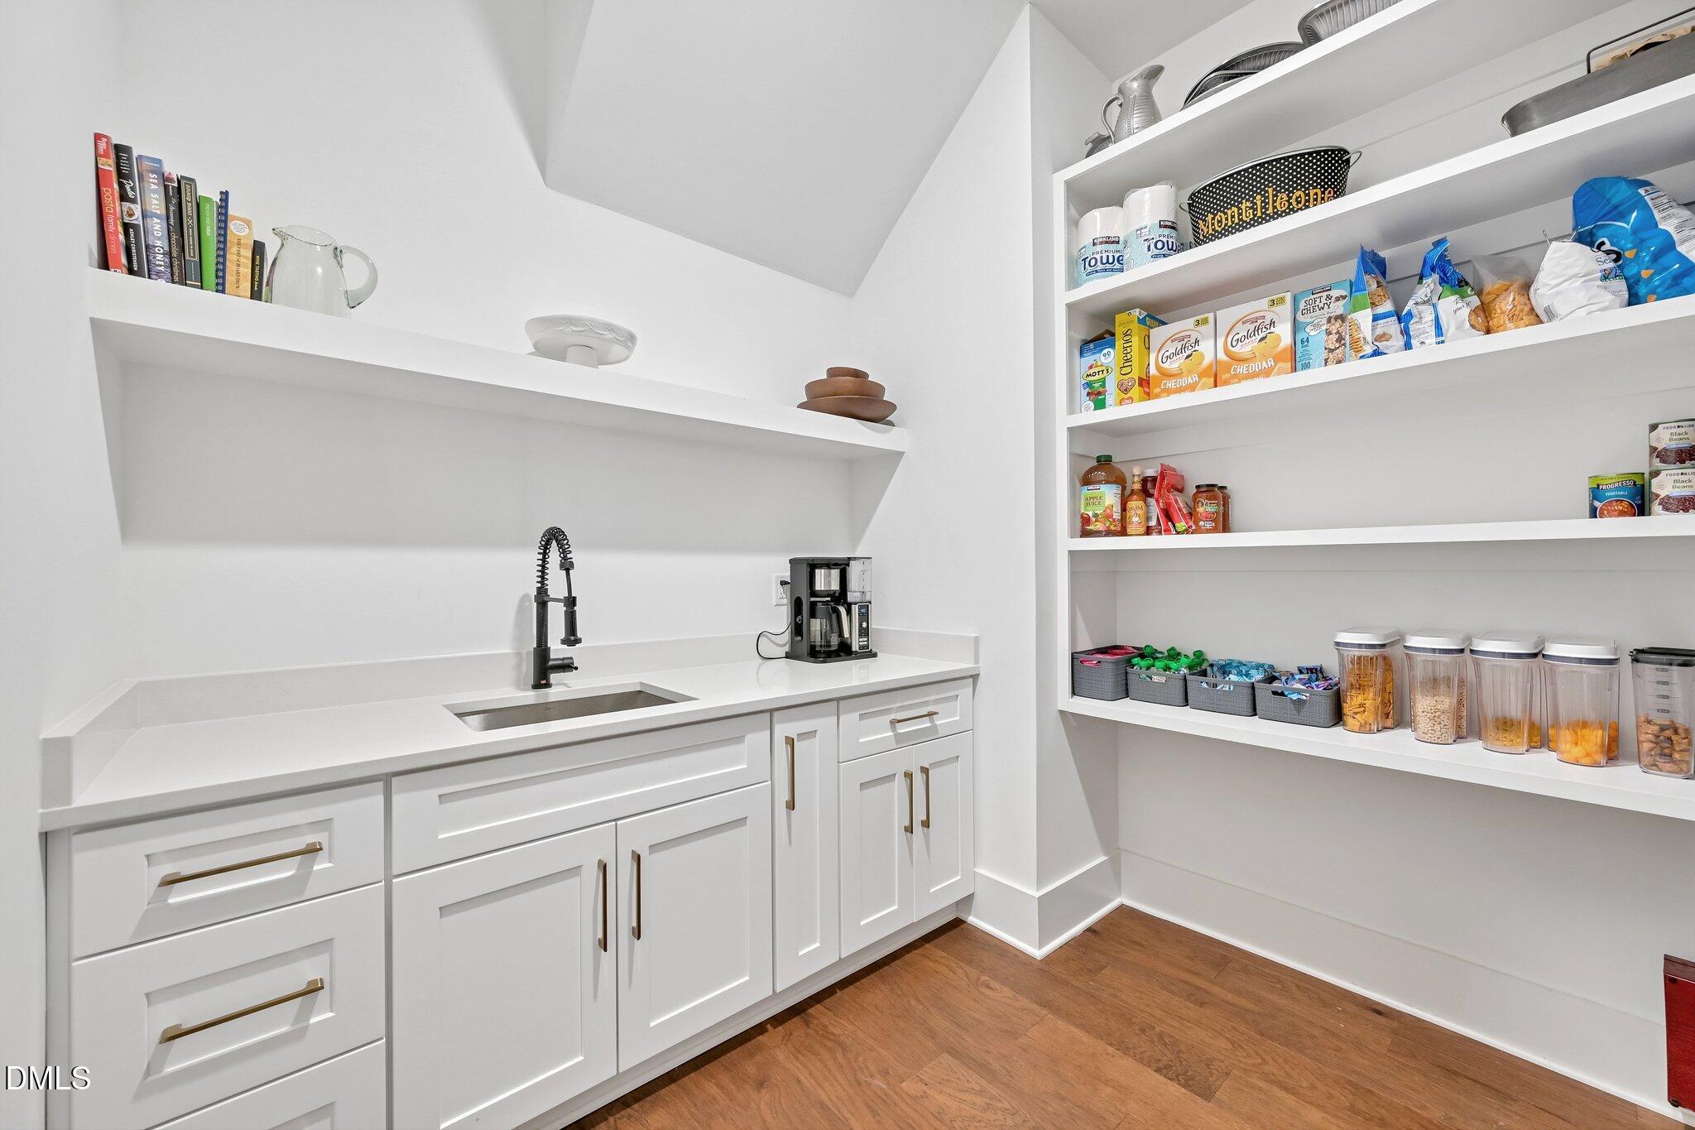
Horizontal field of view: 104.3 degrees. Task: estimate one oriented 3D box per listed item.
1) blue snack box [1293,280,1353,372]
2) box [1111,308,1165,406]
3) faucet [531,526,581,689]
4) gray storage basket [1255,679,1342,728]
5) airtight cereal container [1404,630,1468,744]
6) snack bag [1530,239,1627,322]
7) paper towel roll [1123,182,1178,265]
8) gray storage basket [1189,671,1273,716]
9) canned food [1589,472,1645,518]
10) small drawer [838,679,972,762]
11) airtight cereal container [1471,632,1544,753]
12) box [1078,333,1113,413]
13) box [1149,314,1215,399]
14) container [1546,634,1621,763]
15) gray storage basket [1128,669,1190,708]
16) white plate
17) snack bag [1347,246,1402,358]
[{"bbox_3d":[1.339,-0.616,1.813,0.240,0.232,0.124,0,-1,-41],"label":"blue snack box"},{"bbox_3d":[0.980,-0.648,2.179,0.230,0.315,0.072,0,-1,-41],"label":"box"},{"bbox_3d":[-0.777,0.122,1.842,0.130,0.456,0.285,0,-1,-41],"label":"faucet"},{"bbox_3d":[1.331,0.394,1.929,0.245,0.106,0.185,0,-1,-41],"label":"gray storage basket"},{"bbox_3d":[1.497,0.310,1.669,0.200,0.265,0.110,0,0,-41],"label":"airtight cereal container"},{"bbox_3d":[1.560,-0.593,1.407,0.140,0.188,0.110,0,0,9],"label":"snack bag"},{"bbox_3d":[0.980,-1.053,2.148,0.158,0.285,0.158,0,0,0],"label":"paper towel roll"},{"bbox_3d":[1.194,0.393,2.042,0.240,0.107,0.187,0,0,-41],"label":"gray storage basket"},{"bbox_3d":[1.727,-0.147,1.481,0.082,0.111,0.082,0,0,-41],"label":"canned food"},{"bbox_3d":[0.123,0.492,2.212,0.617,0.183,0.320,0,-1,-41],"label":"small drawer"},{"bbox_3d":[1.618,0.313,1.615,0.235,0.260,0.119,0,-1,-41],"label":"airtight cereal container"},{"bbox_3d":[0.920,-0.620,2.260,0.230,0.250,0.123,0,0,-41],"label":"box"},{"bbox_3d":[1.063,-0.611,2.030,0.160,0.238,0.184,0,-1,-44],"label":"box"},{"bbox_3d":[1.698,0.312,1.524,0.235,0.260,0.119,0,-1,-41],"label":"container"},{"bbox_3d":[1.073,0.394,2.190,0.240,0.107,0.190,0,0,-41],"label":"gray storage basket"},{"bbox_3d":[-0.767,-0.598,1.901,0.290,0.135,0.290,0,0,0],"label":"white plate"},{"bbox_3d":[1.321,-0.639,1.651,0.080,0.286,0.130,0,0,8],"label":"snack bag"}]

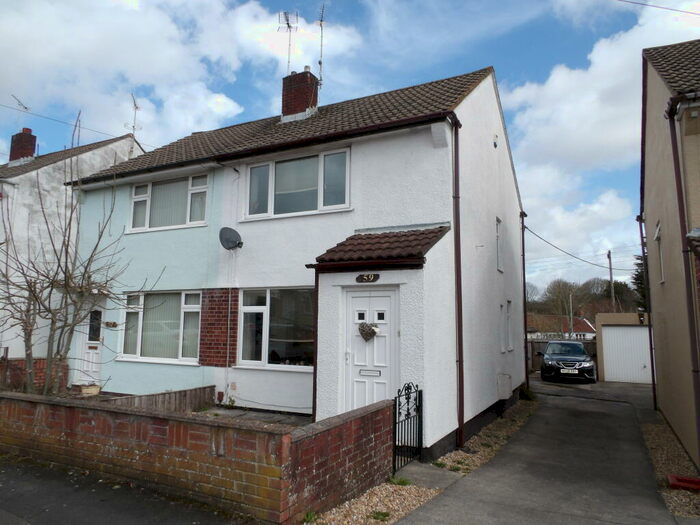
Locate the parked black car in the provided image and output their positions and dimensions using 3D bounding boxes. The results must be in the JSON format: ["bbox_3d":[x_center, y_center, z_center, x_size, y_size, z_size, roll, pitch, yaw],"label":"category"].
[{"bbox_3d":[8.280,3.745,18.600,1.820,1.450,4.650,-2,-9,21],"label":"parked black car"}]

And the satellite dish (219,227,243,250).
[{"bbox_3d":[-2.331,-0.470,9.508,0.430,0.430,0.340,9,-11,-44],"label":"satellite dish"}]

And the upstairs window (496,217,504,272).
[{"bbox_3d":[3.440,-0.391,11.264,0.100,1.210,0.630,-3,-8,27],"label":"upstairs window"}]

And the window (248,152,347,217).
[{"bbox_3d":[-0.979,-1.405,9.010,2.260,1.100,0.110,-3,-8,27],"label":"window"}]

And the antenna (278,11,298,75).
[{"bbox_3d":[-1.669,-5.898,13.089,0.500,1.720,0.580,1,-8,-1],"label":"antenna"}]

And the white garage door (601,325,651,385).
[{"bbox_3d":[10.282,3.266,17.067,2.400,1.970,0.080,-3,-9,28],"label":"white garage door"}]

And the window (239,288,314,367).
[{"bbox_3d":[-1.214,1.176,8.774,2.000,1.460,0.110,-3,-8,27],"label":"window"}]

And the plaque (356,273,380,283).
[{"bbox_3d":[0.246,0.216,6.600,0.355,0.115,0.025,-3,-8,27],"label":"plaque"}]

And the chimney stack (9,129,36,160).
[{"bbox_3d":[-12.098,-4.267,17.992,0.760,1.457,0.480,-3,-9,28],"label":"chimney stack"}]

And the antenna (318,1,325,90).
[{"bbox_3d":[-0.705,-5.524,12.340,0.170,1.980,0.660,2,-8,-7],"label":"antenna"}]

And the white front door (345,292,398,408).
[{"bbox_3d":[0.312,1.329,6.431,0.840,1.950,0.080,-3,-9,28],"label":"white front door"}]

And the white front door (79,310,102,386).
[{"bbox_3d":[-5.937,1.783,11.291,0.880,1.970,0.090,-3,-8,27],"label":"white front door"}]

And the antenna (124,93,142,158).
[{"bbox_3d":[-7.492,-4.589,16.712,0.650,1.950,1.100,3,-8,-17],"label":"antenna"}]

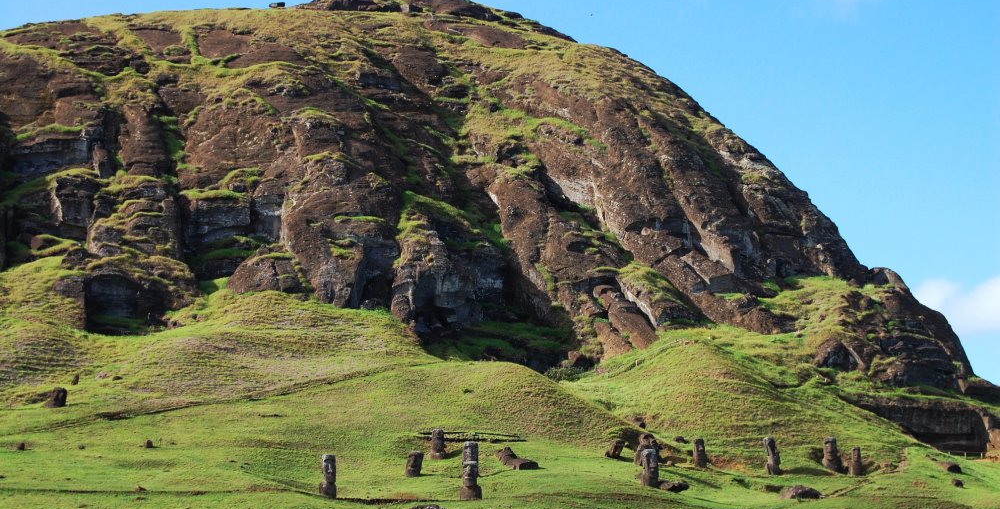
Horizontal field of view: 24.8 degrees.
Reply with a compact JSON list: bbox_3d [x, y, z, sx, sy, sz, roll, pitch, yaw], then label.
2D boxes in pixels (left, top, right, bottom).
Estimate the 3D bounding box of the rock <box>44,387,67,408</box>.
[{"bbox_3d":[-55.509,17.939,285.000,2.000,2.720,2.130,-8,-11,43],"label":"rock"}]

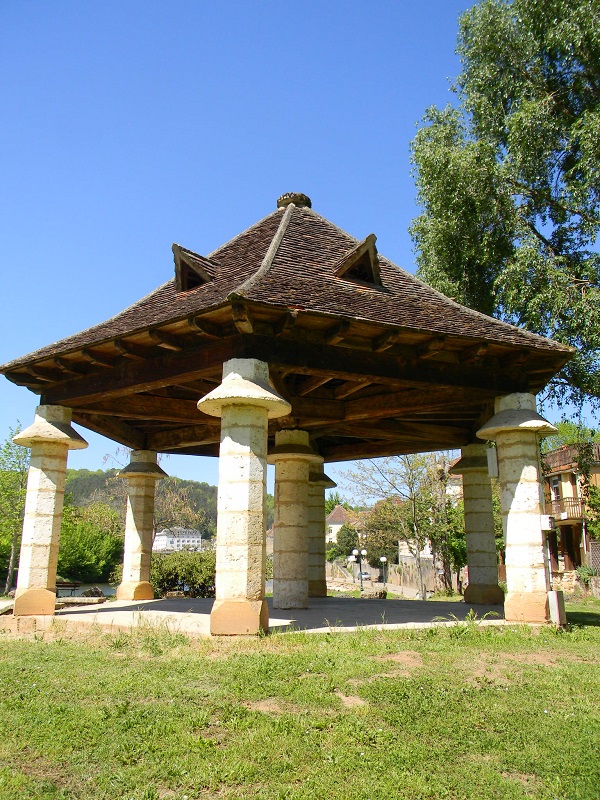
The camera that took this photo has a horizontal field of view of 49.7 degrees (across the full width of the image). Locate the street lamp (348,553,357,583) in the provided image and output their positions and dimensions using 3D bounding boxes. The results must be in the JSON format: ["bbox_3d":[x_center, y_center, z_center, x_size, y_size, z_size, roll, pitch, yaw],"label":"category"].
[{"bbox_3d":[7.304,23.351,89.181,1.000,3.600,0.550,-1,-14,4],"label":"street lamp"}]

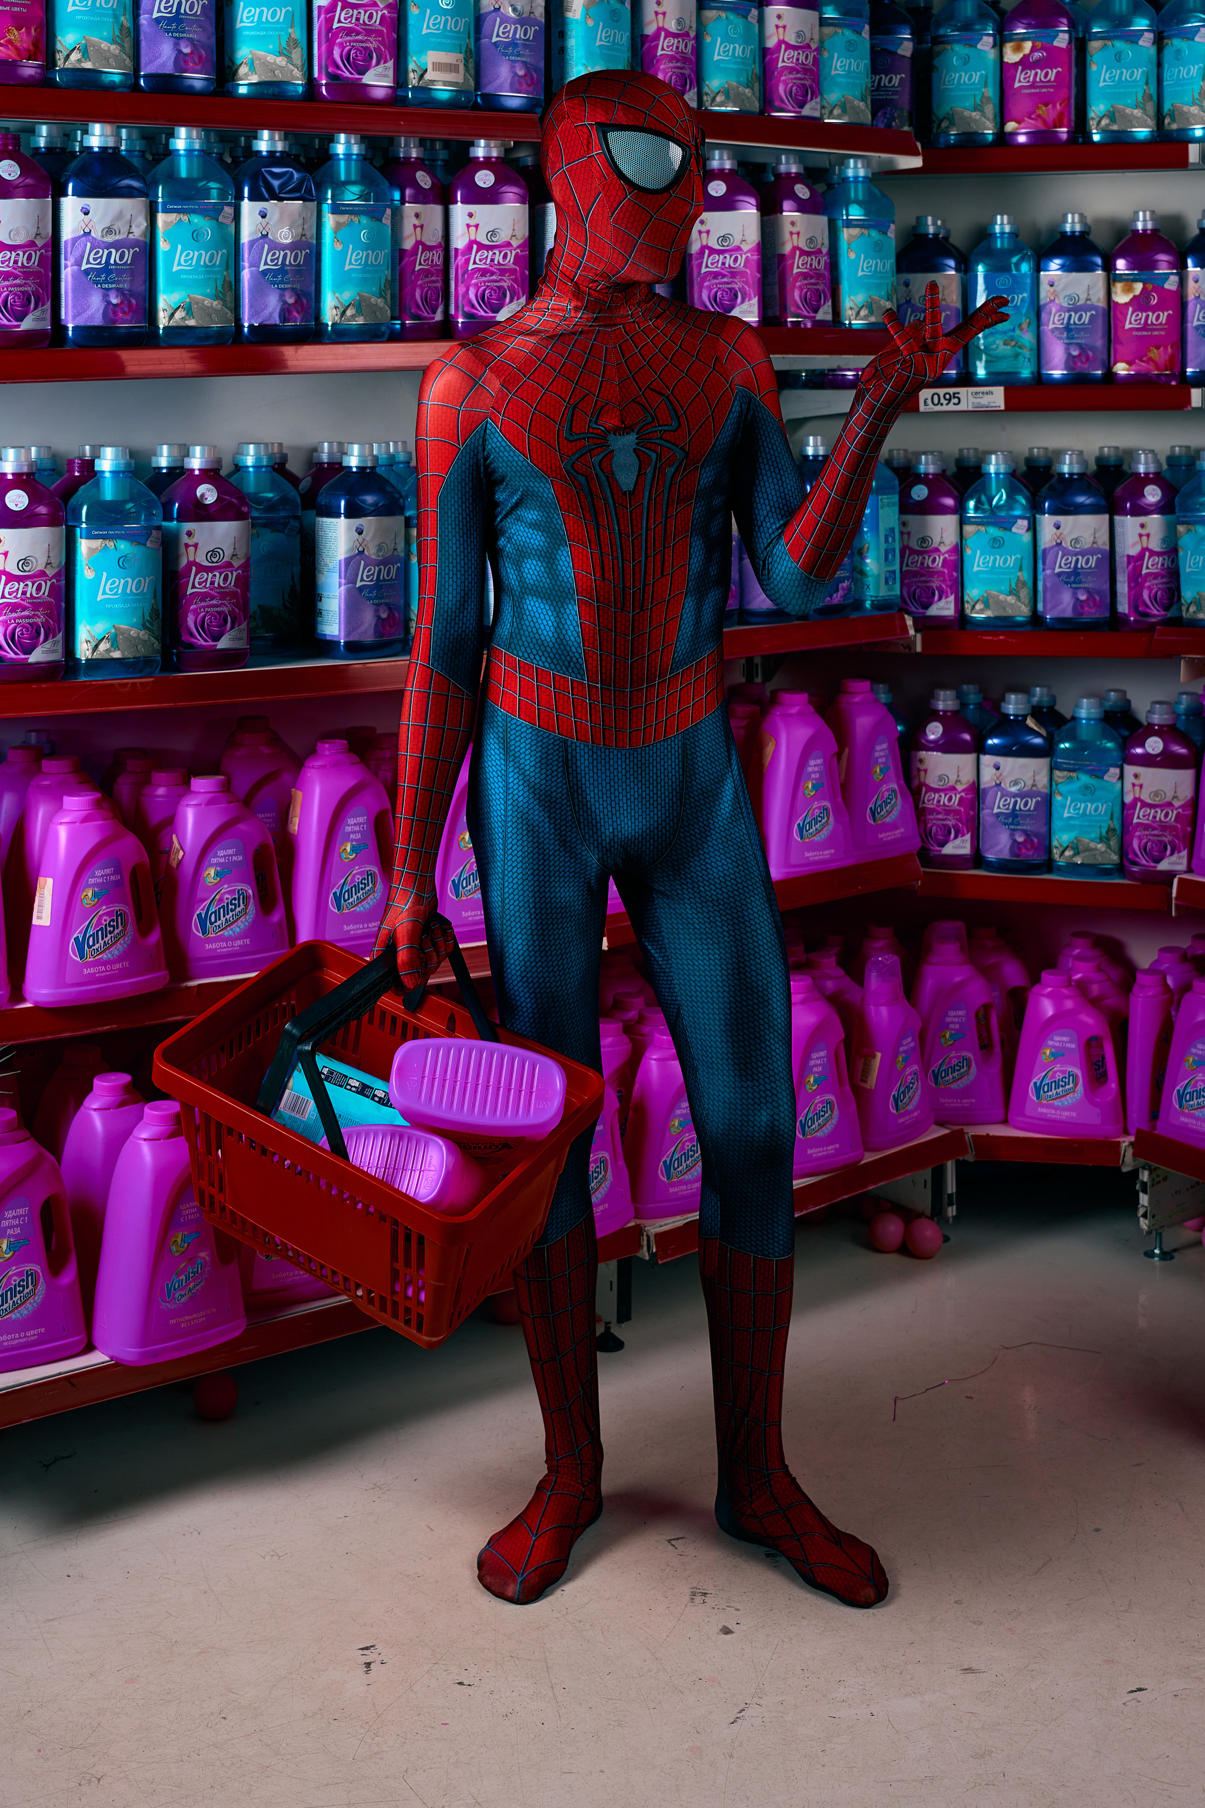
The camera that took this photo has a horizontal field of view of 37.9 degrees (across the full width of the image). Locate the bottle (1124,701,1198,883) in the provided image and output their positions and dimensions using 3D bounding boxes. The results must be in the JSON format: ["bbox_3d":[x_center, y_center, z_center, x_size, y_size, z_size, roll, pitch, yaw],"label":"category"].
[{"bbox_3d":[0.928,-0.187,2.920,0.116,0.288,0.086,4,10,23],"label":"bottle"}]

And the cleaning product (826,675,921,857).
[{"bbox_3d":[0.426,-0.219,2.820,0.185,0.265,0.100,-9,13,-40],"label":"cleaning product"}]

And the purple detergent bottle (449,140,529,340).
[{"bbox_3d":[-0.170,-0.992,2.620,0.116,0.288,0.086,-1,9,-9],"label":"purple detergent bottle"}]

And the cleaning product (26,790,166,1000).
[{"bbox_3d":[-0.672,-0.007,2.330,0.185,0.265,0.100,-8,13,-39],"label":"cleaning product"}]

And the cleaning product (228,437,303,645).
[{"bbox_3d":[-0.506,-0.532,2.600,0.120,0.298,0.086,-6,15,-23],"label":"cleaning product"}]

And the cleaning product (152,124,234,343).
[{"bbox_3d":[-0.575,-0.940,2.470,0.120,0.298,0.086,-7,15,-26],"label":"cleaning product"}]

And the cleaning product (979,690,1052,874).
[{"bbox_3d":[0.690,-0.201,2.930,0.120,0.290,0.080,4,11,24],"label":"cleaning product"}]

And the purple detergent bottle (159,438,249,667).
[{"bbox_3d":[-0.532,-0.469,2.365,0.116,0.288,0.086,-4,10,-23],"label":"purple detergent bottle"}]

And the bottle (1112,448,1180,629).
[{"bbox_3d":[0.930,-0.626,3.000,0.120,0.298,0.086,-4,14,-17],"label":"bottle"}]

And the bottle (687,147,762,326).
[{"bbox_3d":[0.200,-1.097,2.890,0.116,0.288,0.086,1,9,8],"label":"bottle"}]

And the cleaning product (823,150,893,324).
[{"bbox_3d":[0.453,-1.169,3.110,0.120,0.290,0.080,-7,12,-36],"label":"cleaning product"}]

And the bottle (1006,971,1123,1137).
[{"bbox_3d":[0.753,0.238,2.860,0.184,0.245,0.100,2,9,13],"label":"bottle"}]

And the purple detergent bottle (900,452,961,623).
[{"bbox_3d":[0.563,-0.632,3.030,0.120,0.290,0.080,6,12,31],"label":"purple detergent bottle"}]

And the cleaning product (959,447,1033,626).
[{"bbox_3d":[0.687,-0.636,3.050,0.120,0.298,0.086,3,14,13],"label":"cleaning product"}]

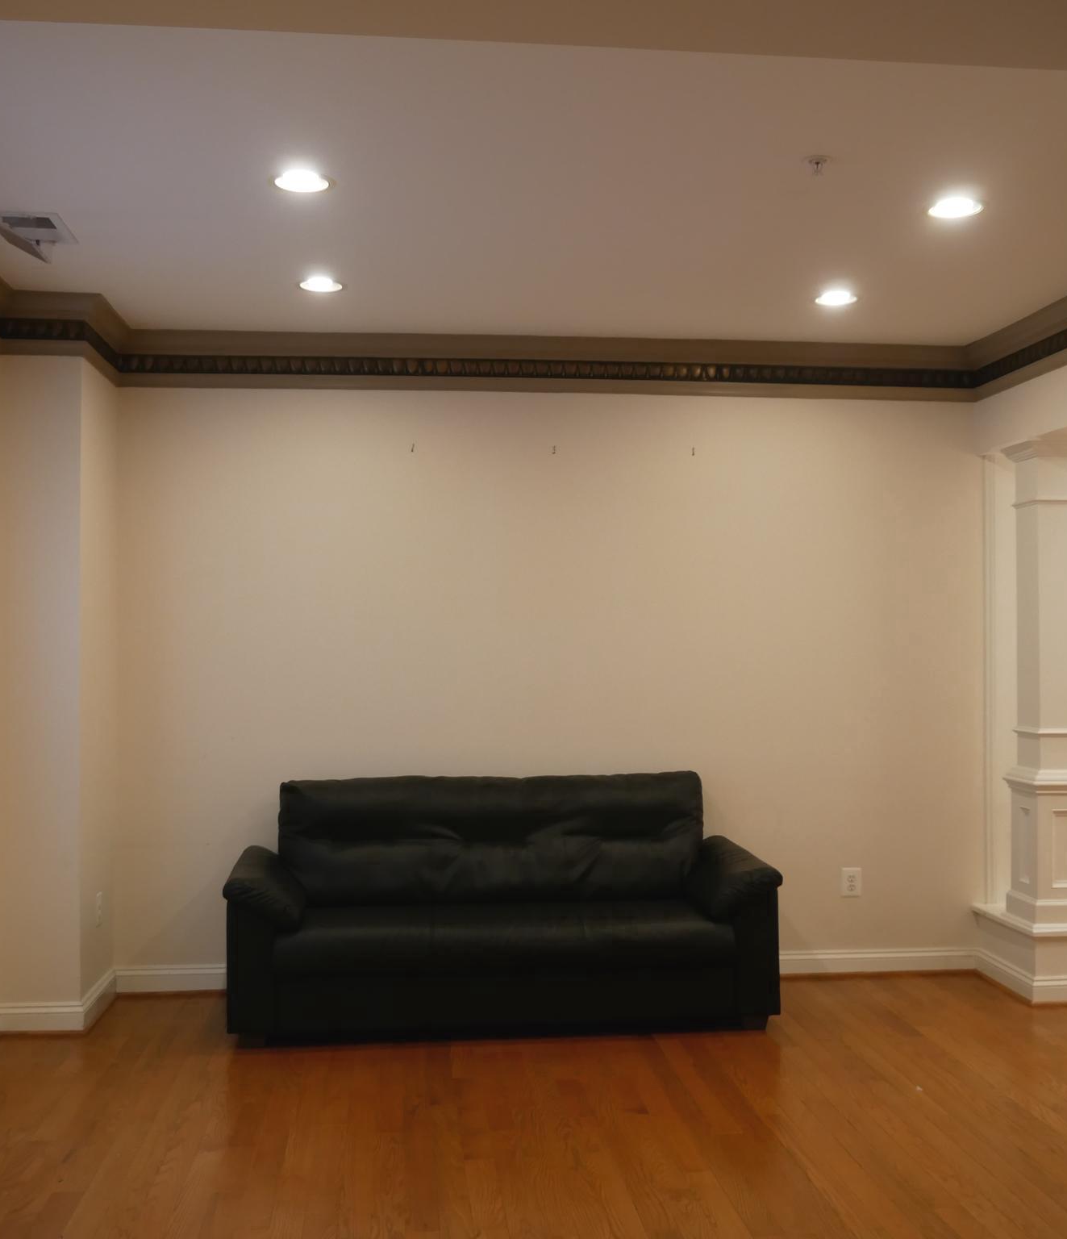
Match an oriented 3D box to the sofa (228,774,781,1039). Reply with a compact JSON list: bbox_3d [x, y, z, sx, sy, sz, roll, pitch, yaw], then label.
[{"bbox_3d":[-0.127,1.064,5.144,2.002,0.906,0.778,0,-1,-6],"label":"sofa"}]

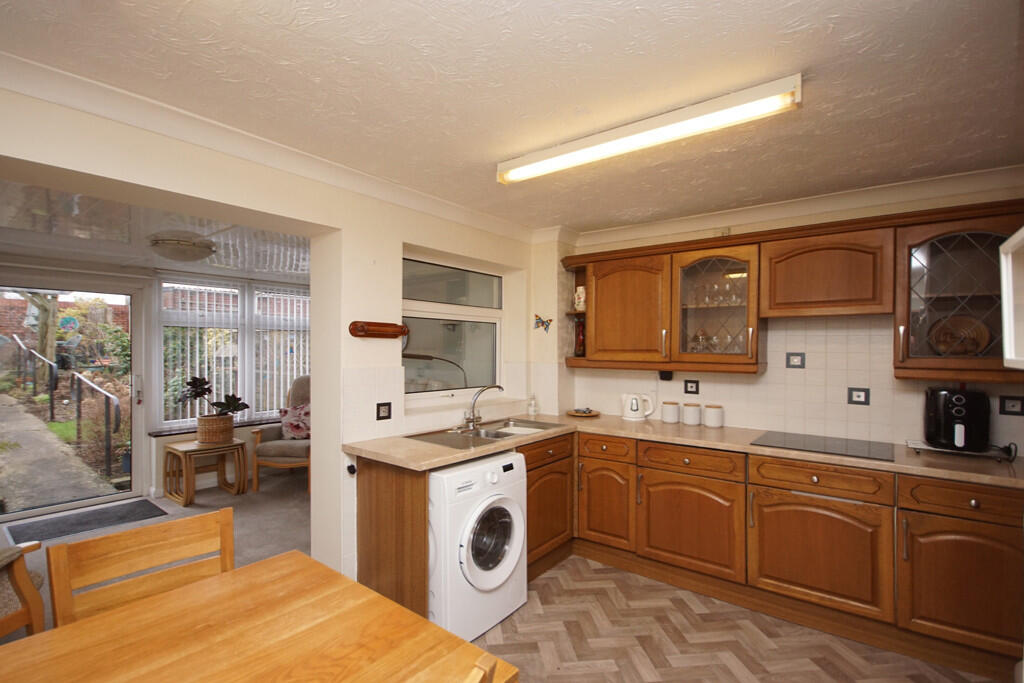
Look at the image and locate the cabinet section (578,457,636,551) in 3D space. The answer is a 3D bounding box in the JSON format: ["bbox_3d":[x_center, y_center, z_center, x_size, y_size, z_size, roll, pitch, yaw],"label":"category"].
[{"bbox_3d":[0.755,1.042,3.124,0.399,0.544,0.550,0,0,35],"label":"cabinet section"}]

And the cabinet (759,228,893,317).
[{"bbox_3d":[1.800,-0.356,2.640,0.610,0.443,0.320,0,-1,37],"label":"cabinet"}]

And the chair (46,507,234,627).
[{"bbox_3d":[-0.938,1.010,1.215,0.440,0.900,0.500,0,0,-44],"label":"chair"}]

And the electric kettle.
[{"bbox_3d":[0.912,0.474,3.300,0.235,0.200,0.155,0,0,21],"label":"electric kettle"}]

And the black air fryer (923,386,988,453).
[{"bbox_3d":[2.243,0.385,2.300,0.240,0.308,0.285,0,0,38],"label":"black air fryer"}]

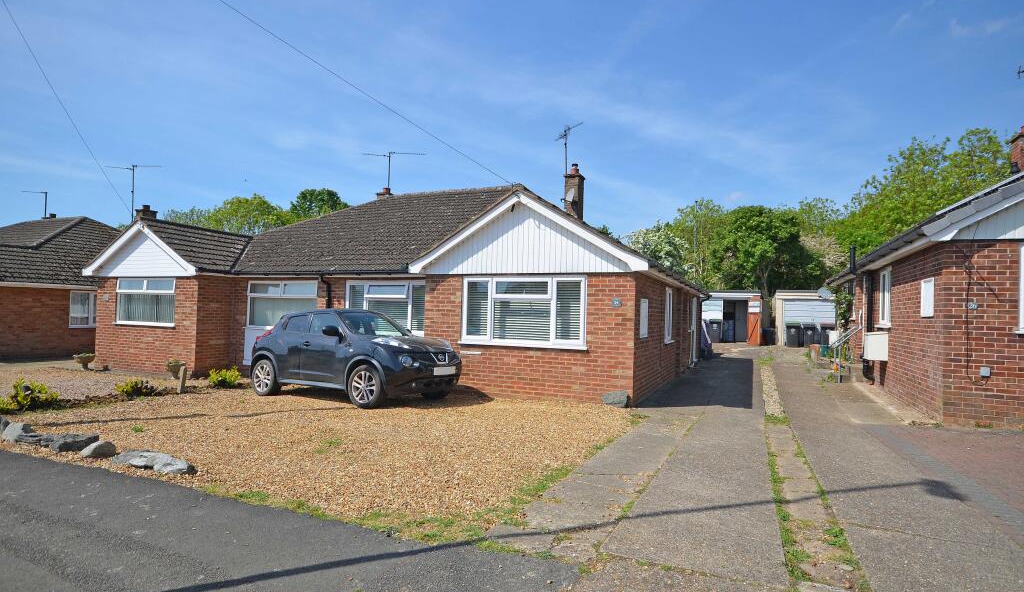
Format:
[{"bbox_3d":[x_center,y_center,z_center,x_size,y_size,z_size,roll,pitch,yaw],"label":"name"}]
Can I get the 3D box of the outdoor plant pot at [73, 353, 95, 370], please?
[{"bbox_3d":[-11.231,1.718,13.400,0.460,0.420,0.460,1,-2,25],"label":"outdoor plant pot"}]

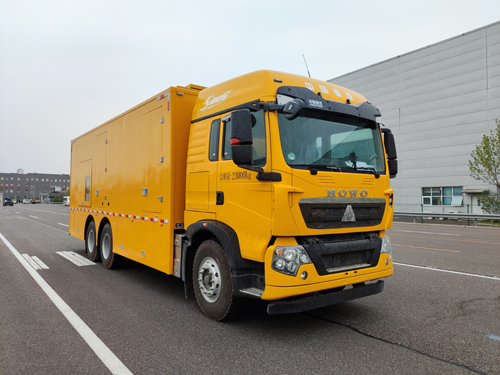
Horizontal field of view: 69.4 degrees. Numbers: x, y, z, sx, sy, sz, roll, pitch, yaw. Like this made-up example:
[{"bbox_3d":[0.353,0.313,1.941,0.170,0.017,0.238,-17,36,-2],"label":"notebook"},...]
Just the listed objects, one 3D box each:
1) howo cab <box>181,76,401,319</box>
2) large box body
[{"bbox_3d":[0.616,0.159,5.357,2.680,3.329,2.152,2,-3,-37],"label":"howo cab"},{"bbox_3d":[-2.488,-0.001,9.420,2.538,2.980,7.375,2,-3,-37],"label":"large box body"}]

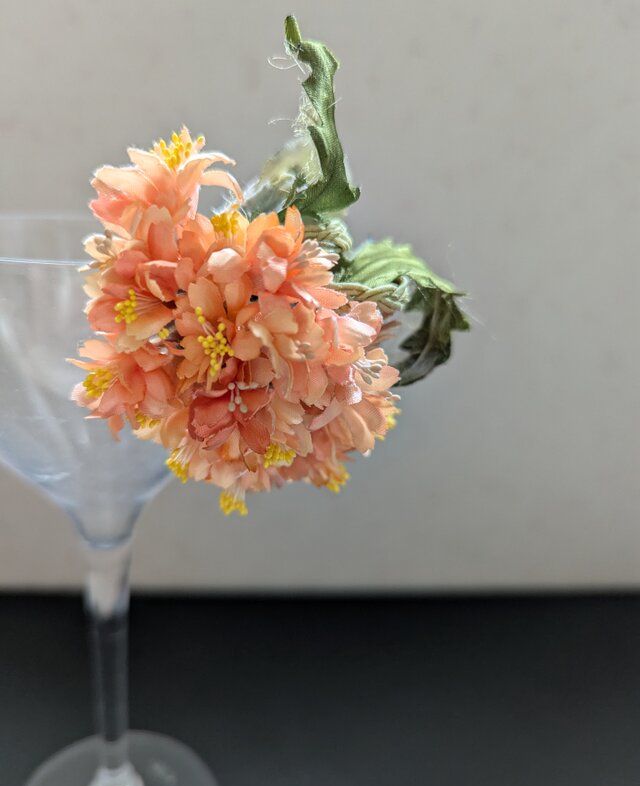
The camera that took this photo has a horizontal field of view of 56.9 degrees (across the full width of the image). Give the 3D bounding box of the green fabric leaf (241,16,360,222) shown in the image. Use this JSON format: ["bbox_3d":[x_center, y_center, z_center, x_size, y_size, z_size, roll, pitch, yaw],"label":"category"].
[{"bbox_3d":[-0.006,-0.082,0.178,0.035,0.060,0.030,2,10,0],"label":"green fabric leaf"}]

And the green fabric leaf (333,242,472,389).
[{"bbox_3d":[0.024,-0.024,0.175,0.040,0.043,0.034,-1,10,-17],"label":"green fabric leaf"}]

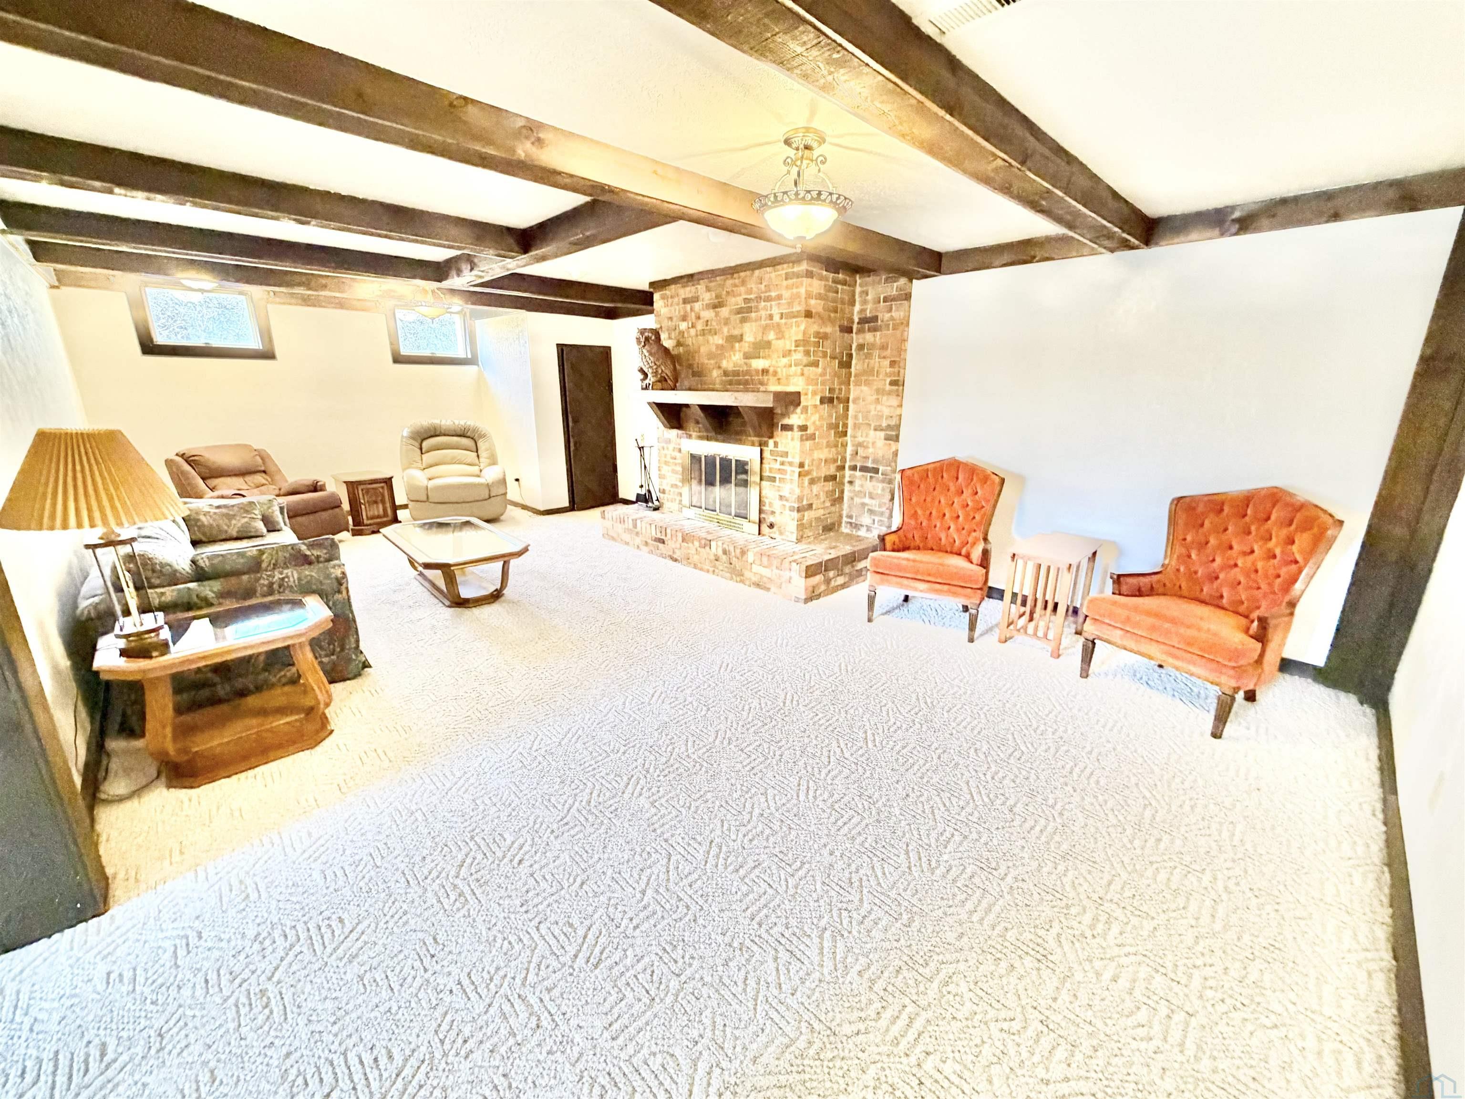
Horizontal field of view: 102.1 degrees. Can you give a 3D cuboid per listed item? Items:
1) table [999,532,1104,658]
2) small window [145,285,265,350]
[{"bbox_3d":[1.910,0.271,3.573,0.600,0.575,0.350,-14,21,-42],"label":"table"},{"bbox_3d":[-5.293,-2.306,5.953,0.820,0.530,0.090,-14,21,-42],"label":"small window"}]

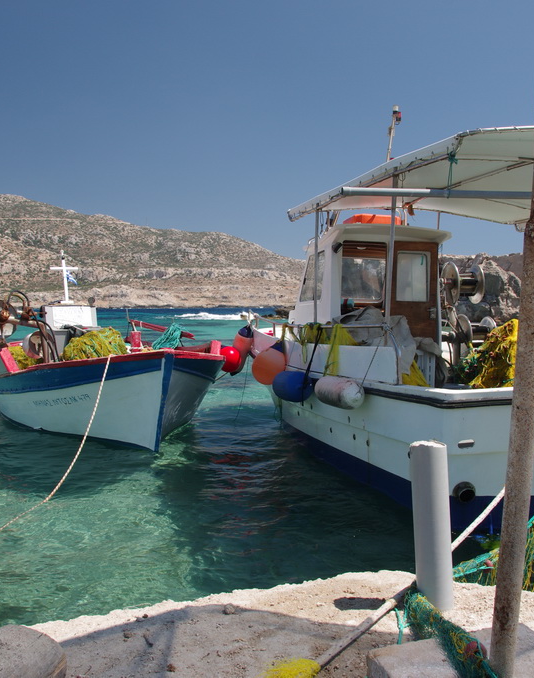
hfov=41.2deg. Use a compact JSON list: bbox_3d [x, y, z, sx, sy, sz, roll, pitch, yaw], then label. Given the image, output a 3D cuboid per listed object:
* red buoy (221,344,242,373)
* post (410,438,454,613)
[{"bbox_3d":[-0.568,0.324,11.200,0.410,0.420,0.410,0,3,0],"label":"red buoy"},{"bbox_3d":[0.764,0.868,3.290,0.175,0.780,0.175,-2,2,0],"label":"post"}]

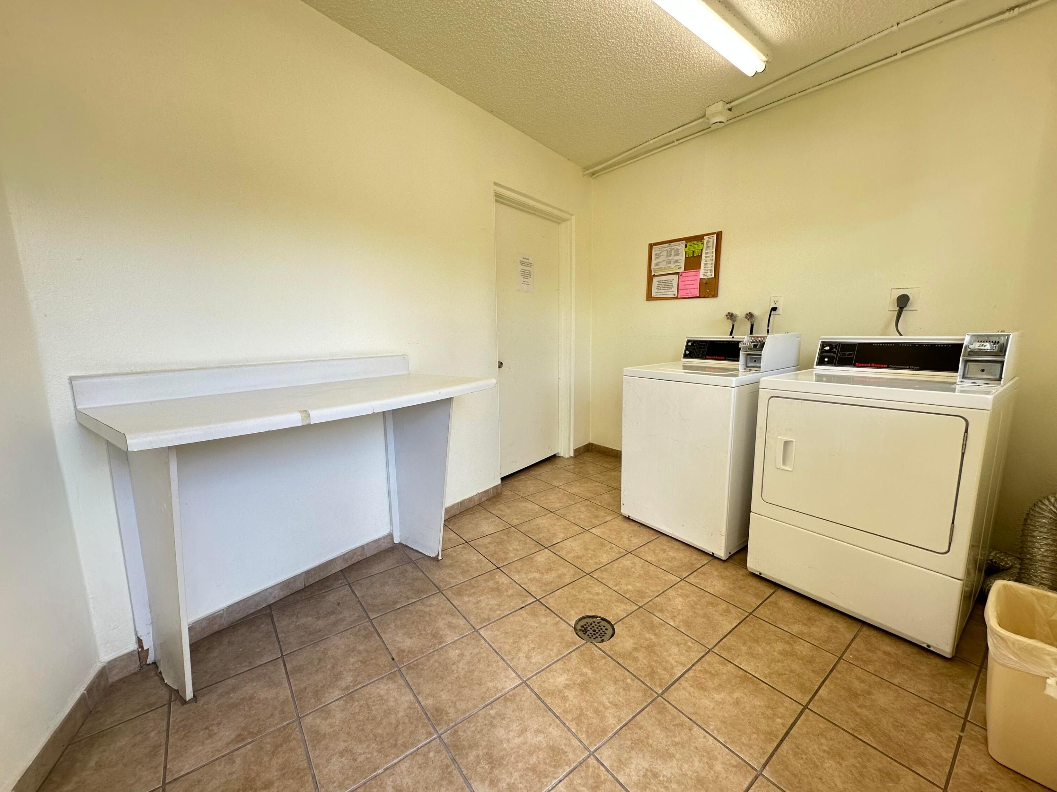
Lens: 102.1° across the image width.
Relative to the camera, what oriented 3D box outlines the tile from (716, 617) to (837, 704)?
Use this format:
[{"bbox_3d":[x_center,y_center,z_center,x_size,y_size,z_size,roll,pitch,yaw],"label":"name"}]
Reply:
[{"bbox_3d":[0.879,0.924,1.525,0.302,0.010,0.302,-8,12,-37],"label":"tile"}]

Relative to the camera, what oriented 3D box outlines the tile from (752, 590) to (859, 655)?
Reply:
[{"bbox_3d":[1.107,0.885,1.690,0.298,0.010,0.298,-7,11,-37],"label":"tile"}]

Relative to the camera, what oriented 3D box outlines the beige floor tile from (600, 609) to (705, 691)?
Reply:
[{"bbox_3d":[0.443,0.919,1.568,0.300,0.010,0.300,-7,12,-37],"label":"beige floor tile"}]

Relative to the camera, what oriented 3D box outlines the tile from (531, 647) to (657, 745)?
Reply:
[{"bbox_3d":[0.201,0.950,1.383,0.300,0.010,0.300,-7,12,-37],"label":"tile"}]

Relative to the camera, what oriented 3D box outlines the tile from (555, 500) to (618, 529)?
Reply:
[{"bbox_3d":[0.367,0.745,2.673,0.302,0.010,0.302,-8,12,-37],"label":"tile"}]

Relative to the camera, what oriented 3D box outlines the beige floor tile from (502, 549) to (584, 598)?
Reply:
[{"bbox_3d":[0.069,0.850,2.061,0.302,0.010,0.302,-8,12,-37],"label":"beige floor tile"}]

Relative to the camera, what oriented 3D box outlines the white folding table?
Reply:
[{"bbox_3d":[-0.753,0.388,1.657,0.622,1.009,1.219,6,11,36],"label":"white folding table"}]

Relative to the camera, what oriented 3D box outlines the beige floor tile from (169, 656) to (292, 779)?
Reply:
[{"bbox_3d":[-0.898,0.963,1.304,0.300,0.010,0.300,-7,12,-37],"label":"beige floor tile"}]

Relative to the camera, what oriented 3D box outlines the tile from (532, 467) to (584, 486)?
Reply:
[{"bbox_3d":[0.233,0.629,3.312,0.300,0.010,0.300,-7,12,-37],"label":"tile"}]

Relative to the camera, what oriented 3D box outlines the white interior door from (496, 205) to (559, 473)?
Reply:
[{"bbox_3d":[-0.035,-0.410,3.393,0.042,2.010,0.910,6,12,37],"label":"white interior door"}]

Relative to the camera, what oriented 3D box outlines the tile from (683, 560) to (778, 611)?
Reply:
[{"bbox_3d":[0.933,0.854,1.951,0.302,0.010,0.302,-8,12,-37],"label":"tile"}]

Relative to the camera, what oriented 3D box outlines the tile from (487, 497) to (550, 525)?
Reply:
[{"bbox_3d":[-0.065,0.743,2.728,0.302,0.010,0.302,-8,12,-37],"label":"tile"}]

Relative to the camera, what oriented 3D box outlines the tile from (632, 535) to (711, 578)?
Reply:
[{"bbox_3d":[0.739,0.818,2.176,0.300,0.010,0.300,-7,12,-37],"label":"tile"}]

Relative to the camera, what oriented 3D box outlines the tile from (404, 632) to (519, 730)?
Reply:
[{"bbox_3d":[-0.227,0.937,1.429,0.298,0.010,0.298,-7,11,-37],"label":"tile"}]

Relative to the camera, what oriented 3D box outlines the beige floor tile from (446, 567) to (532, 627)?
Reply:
[{"bbox_3d":[-0.174,0.884,1.875,0.302,0.010,0.302,-8,12,-37],"label":"beige floor tile"}]

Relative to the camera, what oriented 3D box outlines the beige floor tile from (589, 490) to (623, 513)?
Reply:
[{"bbox_3d":[0.600,0.703,2.822,0.298,0.010,0.298,-7,11,-37],"label":"beige floor tile"}]

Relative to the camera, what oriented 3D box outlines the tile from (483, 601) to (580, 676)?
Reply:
[{"bbox_3d":[0.014,0.910,1.621,0.300,0.010,0.300,-7,12,-37],"label":"tile"}]

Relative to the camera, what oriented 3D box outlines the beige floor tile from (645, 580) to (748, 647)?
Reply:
[{"bbox_3d":[0.680,0.880,1.743,0.298,0.010,0.298,-7,11,-37],"label":"beige floor tile"}]

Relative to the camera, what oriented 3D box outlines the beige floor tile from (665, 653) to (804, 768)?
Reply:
[{"bbox_3d":[0.626,0.949,1.322,0.298,0.010,0.298,-7,11,-37],"label":"beige floor tile"}]

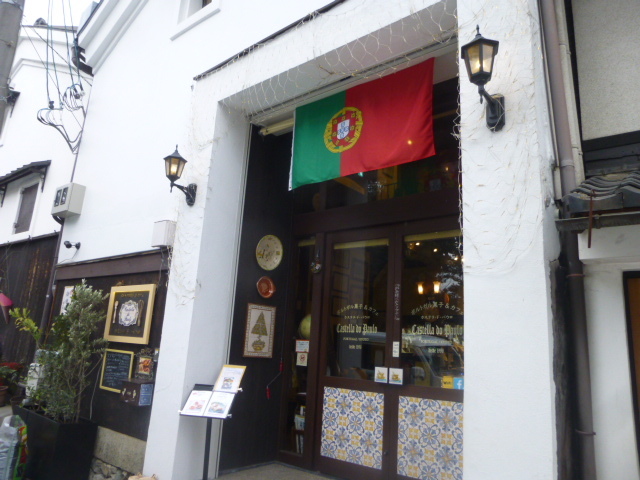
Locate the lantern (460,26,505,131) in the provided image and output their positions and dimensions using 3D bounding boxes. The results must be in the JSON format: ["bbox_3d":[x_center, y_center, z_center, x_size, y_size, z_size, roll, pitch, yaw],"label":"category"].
[{"bbox_3d":[0.975,-0.987,2.732,0.231,0.592,0.368,-7,-17,39],"label":"lantern"}]

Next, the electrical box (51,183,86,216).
[{"bbox_3d":[-3.783,-0.573,6.964,0.570,0.430,0.185,-7,-17,39],"label":"electrical box"}]

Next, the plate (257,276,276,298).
[{"bbox_3d":[-0.579,0.519,5.047,0.060,0.233,0.295,-7,-17,39],"label":"plate"}]

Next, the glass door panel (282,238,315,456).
[{"bbox_3d":[-0.220,1.105,5.074,0.280,2.312,0.050,-7,-17,39],"label":"glass door panel"}]

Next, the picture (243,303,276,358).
[{"bbox_3d":[-0.633,0.976,4.931,0.030,0.552,0.420,-7,-17,39],"label":"picture"}]

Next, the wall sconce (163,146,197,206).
[{"bbox_3d":[-1.436,-0.669,4.676,0.231,0.592,0.368,-7,-17,39],"label":"wall sconce"}]

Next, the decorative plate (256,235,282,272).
[{"bbox_3d":[-0.554,0.145,5.146,0.050,0.402,0.409,-7,-17,39],"label":"decorative plate"}]

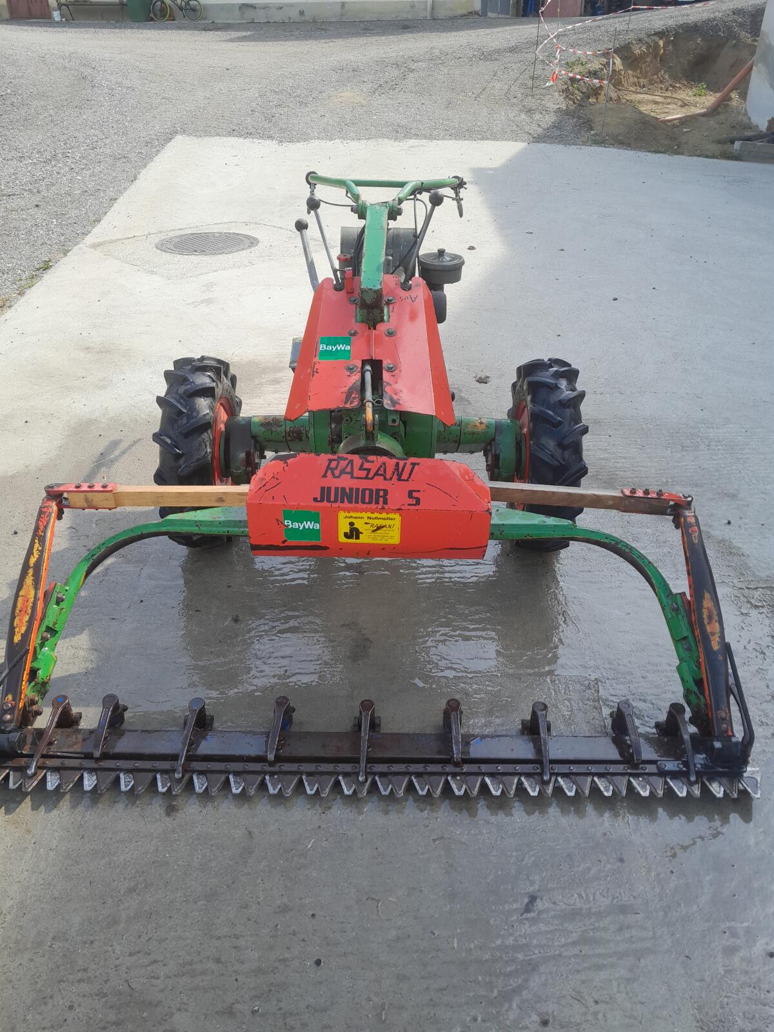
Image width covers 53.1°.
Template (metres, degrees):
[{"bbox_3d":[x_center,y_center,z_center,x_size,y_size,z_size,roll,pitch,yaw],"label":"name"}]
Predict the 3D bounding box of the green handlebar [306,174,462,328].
[{"bbox_3d":[-0.008,-0.879,2.415,0.530,0.280,0.840,0,36,1],"label":"green handlebar"}]

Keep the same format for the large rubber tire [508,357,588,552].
[{"bbox_3d":[0.468,-0.182,2.361,0.150,0.583,0.583,1,31,0],"label":"large rubber tire"}]

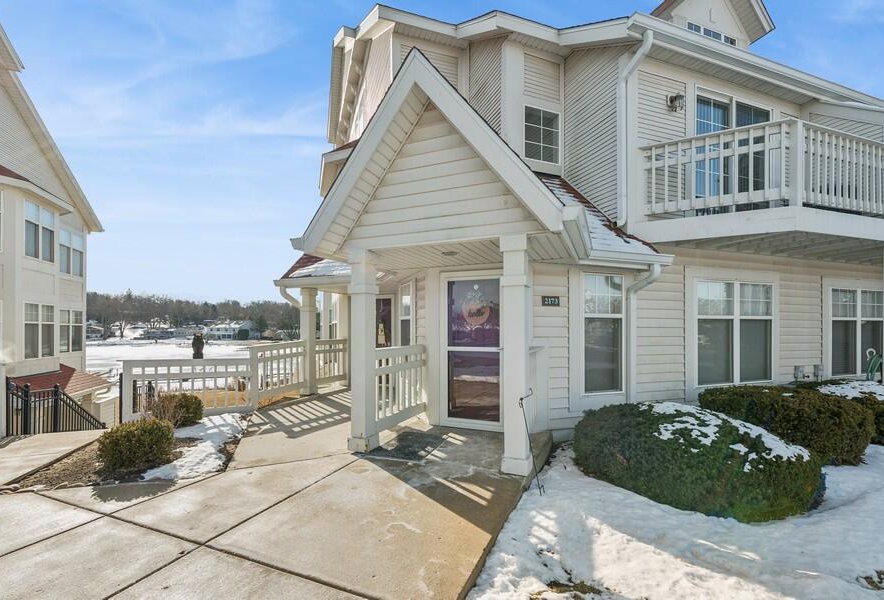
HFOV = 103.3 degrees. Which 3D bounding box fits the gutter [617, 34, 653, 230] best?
[{"bbox_3d":[2.559,-2.238,4.629,0.280,2.510,0.380,1,-2,-18],"label":"gutter"}]

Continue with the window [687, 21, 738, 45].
[{"bbox_3d":[5.749,-5.638,7.405,1.479,0.260,0.100,1,-2,-18],"label":"window"}]

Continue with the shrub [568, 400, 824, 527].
[{"bbox_3d":[2.320,1.385,3.420,1.600,0.680,1.600,1,-3,-17],"label":"shrub"}]

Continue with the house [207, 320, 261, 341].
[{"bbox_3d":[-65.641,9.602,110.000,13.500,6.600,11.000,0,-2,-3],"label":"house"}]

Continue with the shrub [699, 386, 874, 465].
[{"bbox_3d":[4.090,1.480,4.420,1.450,0.680,1.250,1,-3,-17],"label":"shrub"}]

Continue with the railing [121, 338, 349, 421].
[{"bbox_3d":[-3.100,1.405,6.419,1.021,1.200,4.006,-2,-3,40],"label":"railing"}]

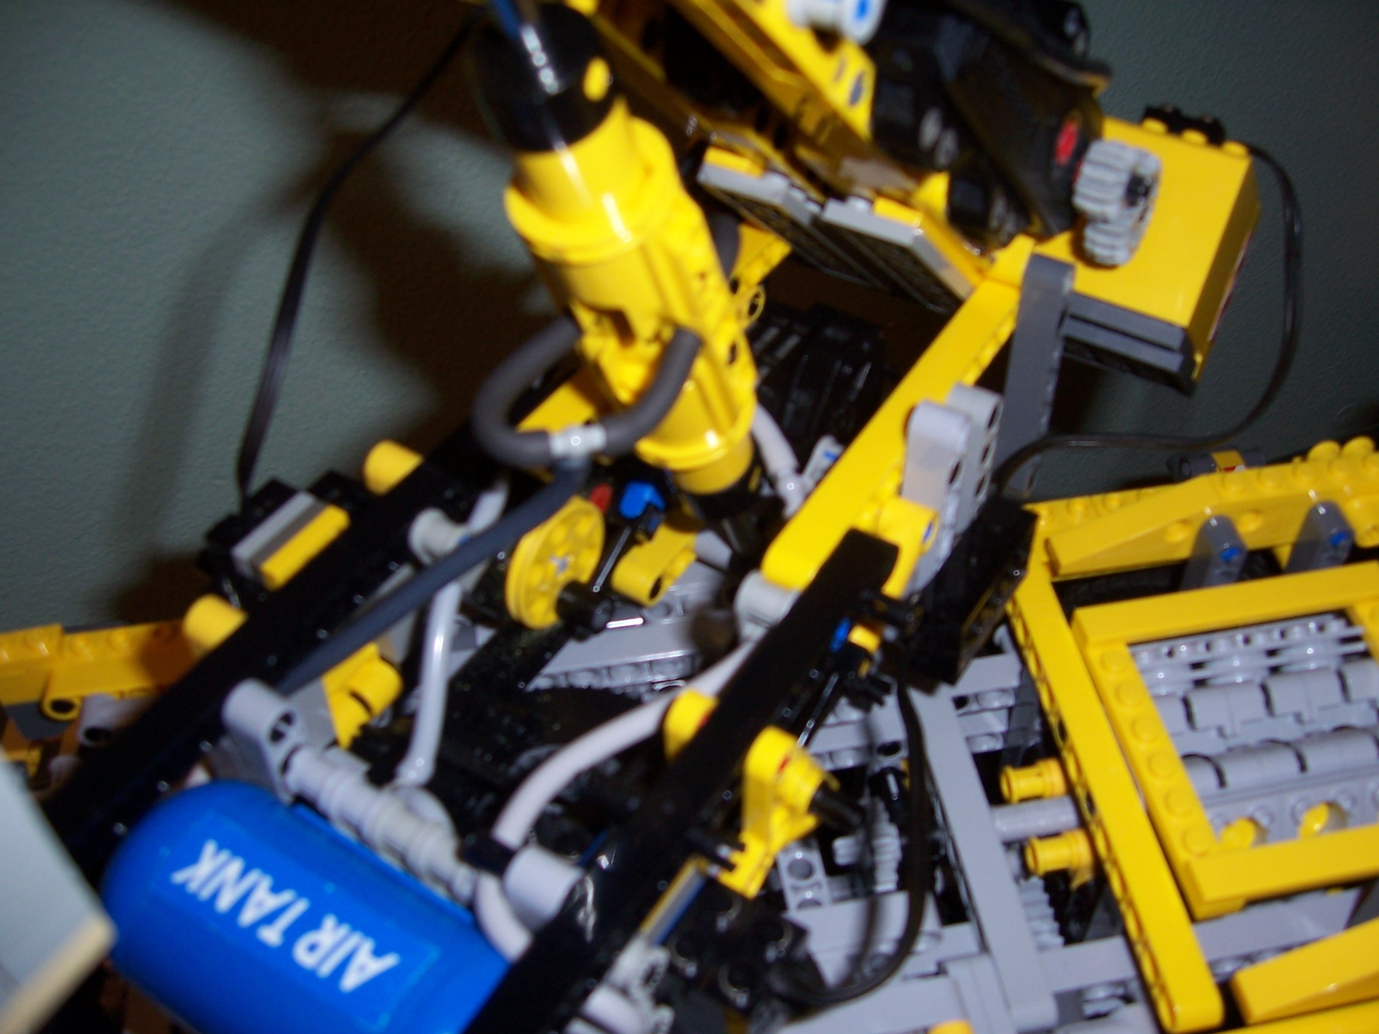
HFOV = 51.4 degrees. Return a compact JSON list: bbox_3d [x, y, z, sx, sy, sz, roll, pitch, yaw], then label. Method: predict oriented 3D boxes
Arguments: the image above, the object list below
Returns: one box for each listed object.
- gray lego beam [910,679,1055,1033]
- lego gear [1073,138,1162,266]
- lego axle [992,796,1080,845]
[{"bbox_3d":[0.049,0.053,0.255,0.008,0.008,0.076,-8,52,-6],"label":"gray lego beam"},{"bbox_3d":[0.078,-0.057,0.262,0.008,0.022,0.014,26,56,28],"label":"lego gear"},{"bbox_3d":[0.067,0.059,0.279,0.016,0.007,0.007,-8,52,-6],"label":"lego axle"}]

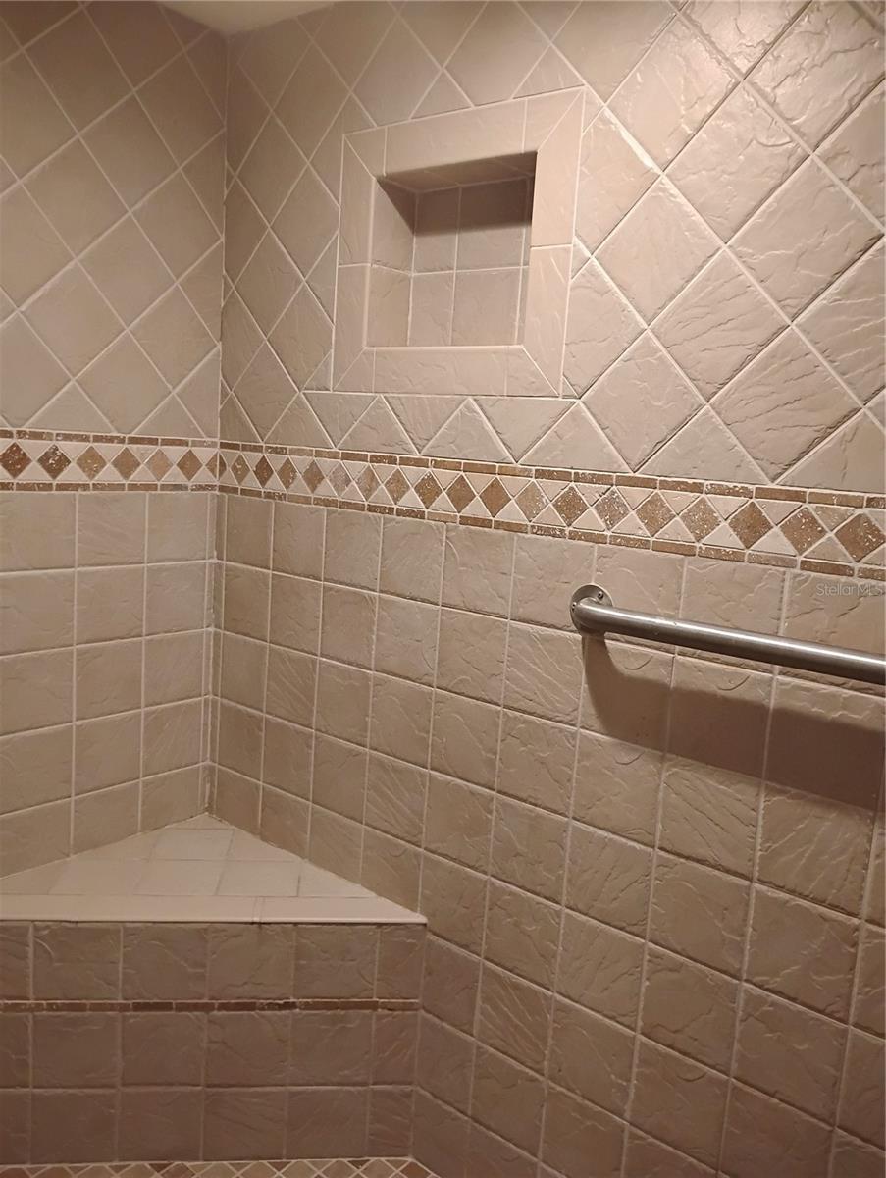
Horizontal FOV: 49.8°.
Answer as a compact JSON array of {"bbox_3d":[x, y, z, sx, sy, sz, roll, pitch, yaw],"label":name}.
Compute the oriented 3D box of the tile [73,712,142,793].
[{"bbox_3d":[-0.700,0.339,1.987,0.012,0.151,0.151,11,11,39],"label":"tile"}]

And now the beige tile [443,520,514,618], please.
[{"bbox_3d":[0.064,-0.035,1.677,0.151,0.151,0.012,10,11,39],"label":"beige tile"}]

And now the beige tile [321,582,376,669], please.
[{"bbox_3d":[-0.185,0.075,1.894,0.151,0.151,0.012,10,11,39],"label":"beige tile"}]

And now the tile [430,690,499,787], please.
[{"bbox_3d":[0.041,0.276,1.733,0.150,0.150,0.010,11,11,39],"label":"tile"}]

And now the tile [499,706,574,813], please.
[{"bbox_3d":[0.163,0.297,1.640,0.150,0.150,0.010,10,10,39],"label":"tile"}]

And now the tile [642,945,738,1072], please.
[{"bbox_3d":[0.385,0.652,1.488,0.150,0.150,0.010,10,10,39],"label":"tile"}]

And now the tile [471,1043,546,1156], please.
[{"bbox_3d":[0.121,0.912,1.713,0.151,0.151,0.012,10,11,39],"label":"tile"}]

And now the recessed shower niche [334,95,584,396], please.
[{"bbox_3d":[0.035,-0.593,1.732,0.536,0.479,0.115,10,10,39],"label":"recessed shower niche"}]

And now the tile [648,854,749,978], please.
[{"bbox_3d":[0.390,0.494,1.452,0.151,0.151,0.012,10,11,39],"label":"tile"}]

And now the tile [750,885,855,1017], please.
[{"bbox_3d":[0.514,0.520,1.369,0.150,0.150,0.010,10,10,39],"label":"tile"}]

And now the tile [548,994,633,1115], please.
[{"bbox_3d":[0.250,0.780,1.594,0.151,0.151,0.012,10,11,39],"label":"tile"}]

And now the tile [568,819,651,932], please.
[{"bbox_3d":[0.273,0.475,1.564,0.150,0.150,0.010,10,10,39],"label":"tile"}]

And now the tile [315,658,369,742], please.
[{"bbox_3d":[-0.201,0.231,1.929,0.150,0.150,0.010,11,11,39],"label":"tile"}]

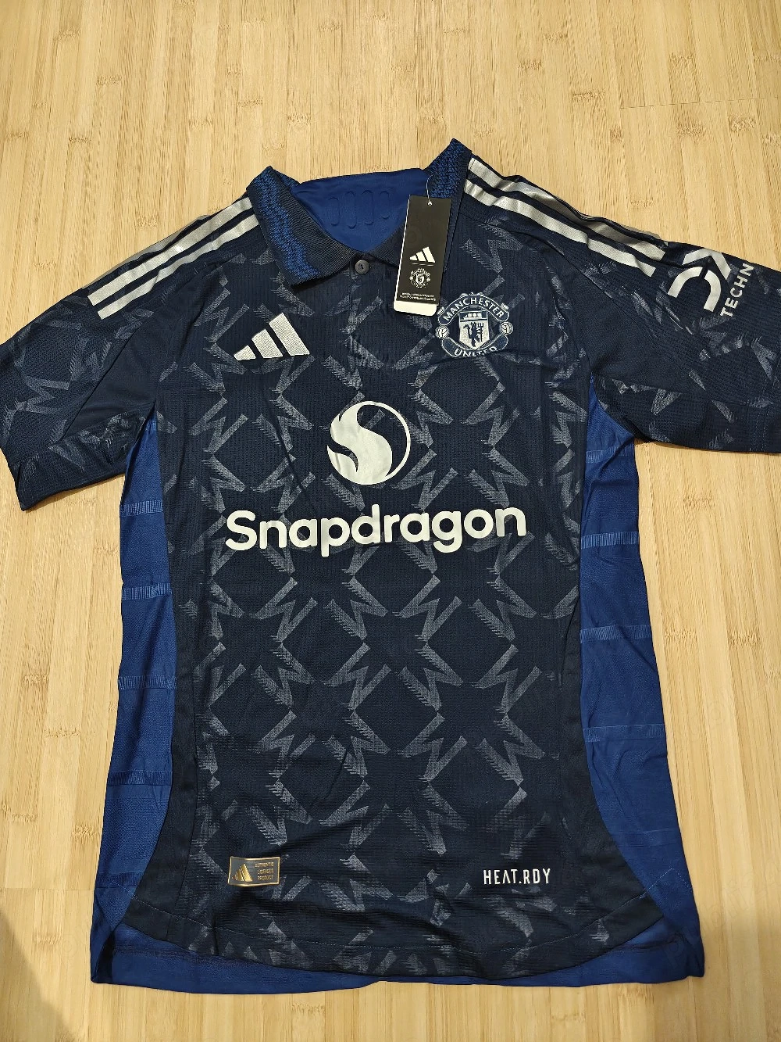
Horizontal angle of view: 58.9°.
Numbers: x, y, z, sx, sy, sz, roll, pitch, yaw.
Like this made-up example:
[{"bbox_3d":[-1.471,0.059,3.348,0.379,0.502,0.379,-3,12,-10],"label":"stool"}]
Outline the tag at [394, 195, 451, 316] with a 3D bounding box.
[{"bbox_3d":[0.031,-0.252,0.655,0.041,0.003,0.121,7,80,5],"label":"tag"}]

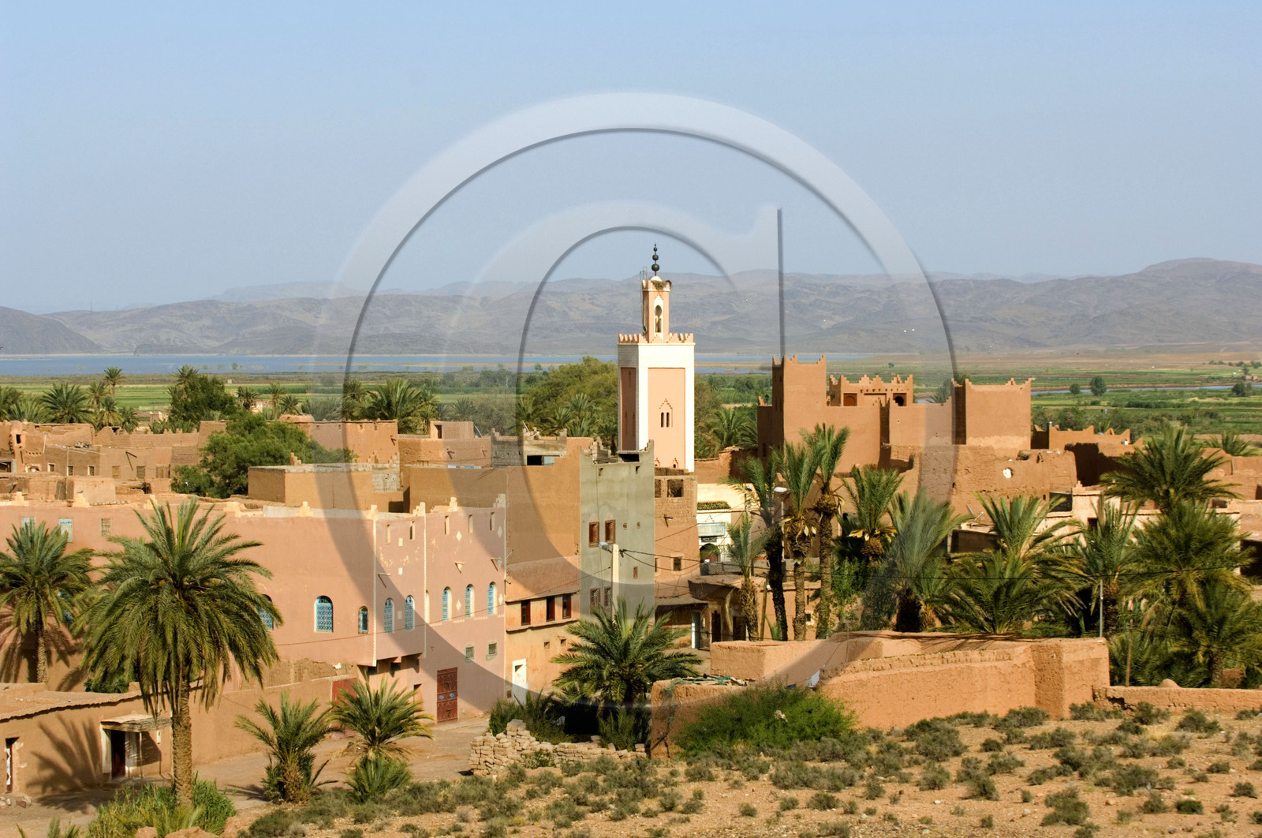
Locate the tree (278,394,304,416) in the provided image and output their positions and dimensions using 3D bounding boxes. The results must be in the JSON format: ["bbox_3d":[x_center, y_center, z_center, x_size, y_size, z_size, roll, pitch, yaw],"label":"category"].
[{"bbox_3d":[-70.583,-1.413,850.078,5.200,7.200,5.200,0,1,0],"label":"tree"}]

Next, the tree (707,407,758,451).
[{"bbox_3d":[8.961,3.646,365.000,5.010,9.490,4.860,0,1,0],"label":"tree"}]

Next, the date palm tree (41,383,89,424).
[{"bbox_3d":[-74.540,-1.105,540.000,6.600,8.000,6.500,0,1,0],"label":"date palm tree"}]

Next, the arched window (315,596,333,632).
[{"bbox_3d":[-13.795,8.791,184.000,0.920,1.600,0.150,1,1,25],"label":"arched window"}]

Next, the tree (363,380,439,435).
[{"bbox_3d":[-19.190,2.455,340.000,6.380,11.540,6.190,0,1,0],"label":"tree"}]

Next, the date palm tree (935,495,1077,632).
[{"bbox_3d":[19.522,8.112,214.000,7.260,8.340,7.040,0,1,0],"label":"date palm tree"}]

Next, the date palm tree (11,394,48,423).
[{"bbox_3d":[-86.554,0.878,590.097,5.500,9.000,5.500,0,1,0],"label":"date palm tree"}]

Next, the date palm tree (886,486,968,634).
[{"bbox_3d":[15.689,8.212,218.000,4.460,8.820,4.330,0,1,0],"label":"date palm tree"}]

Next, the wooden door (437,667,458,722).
[{"bbox_3d":[-8.484,12.737,189.000,0.150,2.450,2.100,0,1,24],"label":"wooden door"}]

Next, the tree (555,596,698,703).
[{"bbox_3d":[-0.203,11.050,187.000,6.750,5.850,6.550,0,1,0],"label":"tree"}]

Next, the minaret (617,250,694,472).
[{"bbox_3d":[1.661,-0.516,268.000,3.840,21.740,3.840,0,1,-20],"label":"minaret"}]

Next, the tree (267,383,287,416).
[{"bbox_3d":[-73.447,-3.683,850.000,4.400,7.700,4.400,0,1,0],"label":"tree"}]

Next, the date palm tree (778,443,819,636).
[{"bbox_3d":[9.466,7.390,230.000,2.380,12.180,2.310,0,1,0],"label":"date palm tree"}]

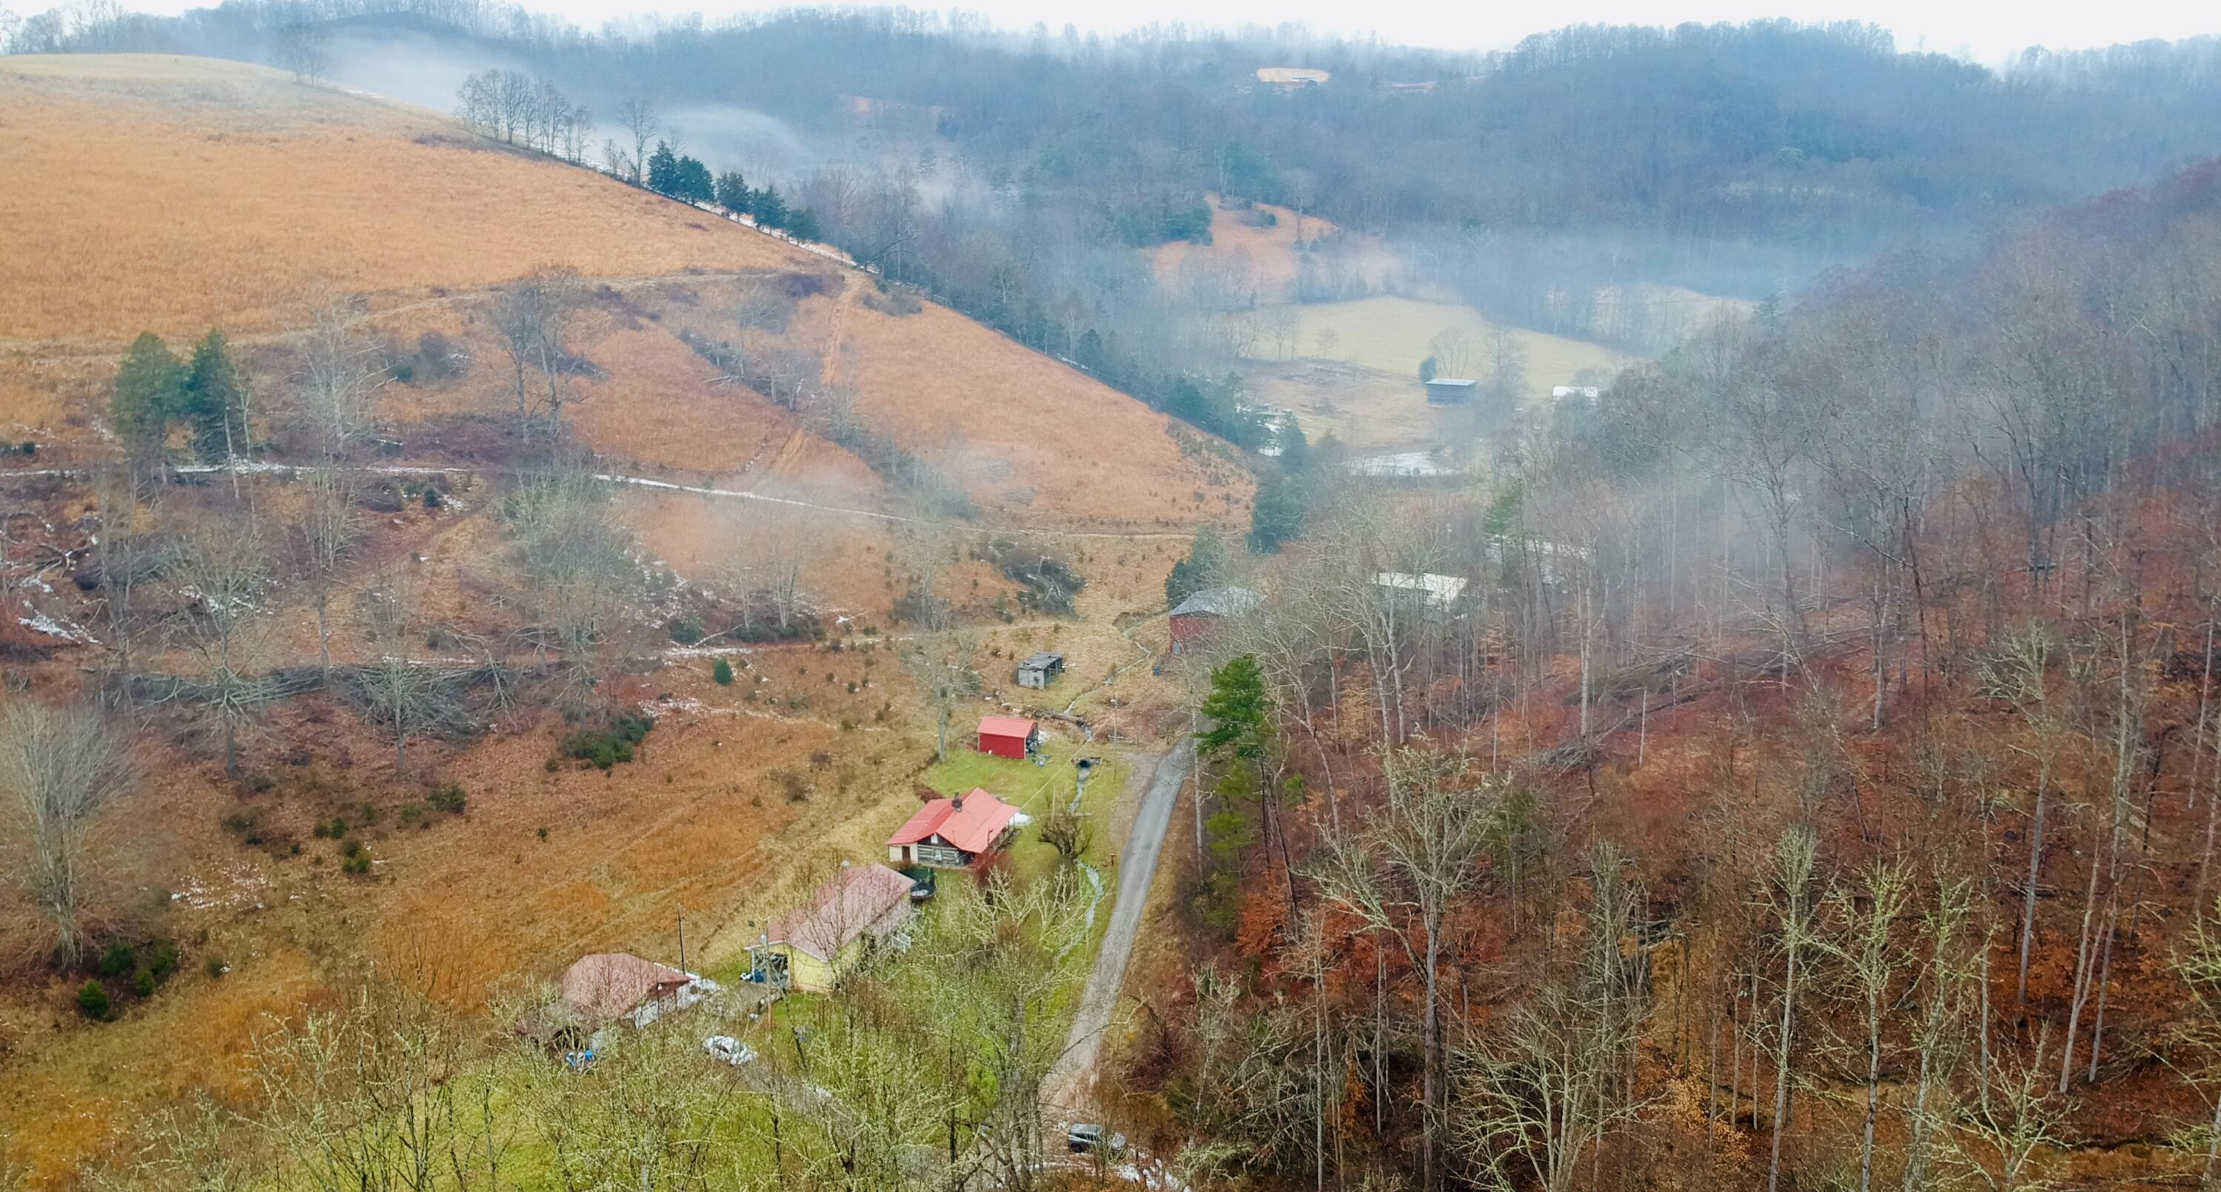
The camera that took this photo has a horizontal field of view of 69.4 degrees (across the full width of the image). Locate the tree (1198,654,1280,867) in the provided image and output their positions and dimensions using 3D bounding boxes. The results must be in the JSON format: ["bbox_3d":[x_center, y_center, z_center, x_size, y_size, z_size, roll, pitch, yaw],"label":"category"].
[{"bbox_3d":[12.810,16.550,160.000,8.140,22.850,8.140,0,15,0],"label":"tree"}]

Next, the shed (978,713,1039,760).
[{"bbox_3d":[-13.090,18.020,204.900,6.800,3.900,4.300,6,16,21],"label":"shed"}]

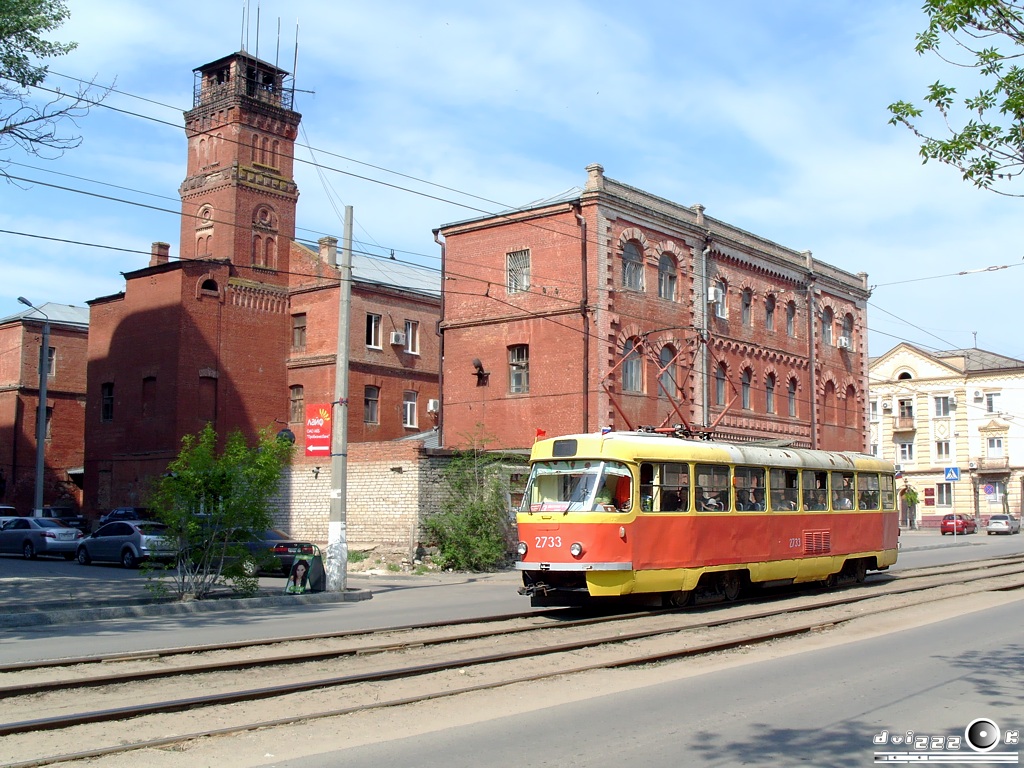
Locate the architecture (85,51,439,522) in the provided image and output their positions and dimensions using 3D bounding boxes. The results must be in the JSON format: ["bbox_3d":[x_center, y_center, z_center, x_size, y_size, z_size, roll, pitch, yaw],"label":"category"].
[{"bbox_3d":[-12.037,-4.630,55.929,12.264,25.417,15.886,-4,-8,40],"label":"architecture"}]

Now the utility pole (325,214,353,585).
[{"bbox_3d":[-3.876,0.262,23.851,0.420,8.902,0.420,-4,-8,40],"label":"utility pole"}]

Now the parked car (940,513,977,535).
[{"bbox_3d":[30.902,9.677,71.585,1.690,1.480,3.900,-5,-9,39],"label":"parked car"}]

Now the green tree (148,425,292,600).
[{"bbox_3d":[-6.229,2.755,22.200,2.900,3.700,2.700,2,-6,-16],"label":"green tree"}]

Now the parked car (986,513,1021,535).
[{"bbox_3d":[34.451,9.829,72.581,1.690,1.410,4.200,-5,-8,37],"label":"parked car"}]

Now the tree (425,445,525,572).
[{"bbox_3d":[-1.094,3.631,30.200,2.900,3.700,2.700,1,-6,0],"label":"tree"}]

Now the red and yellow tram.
[{"bbox_3d":[5.326,3.060,23.224,2.500,3.150,14.200,-6,-9,41],"label":"red and yellow tram"}]

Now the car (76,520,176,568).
[{"bbox_3d":[-12.721,5.266,34.527,4.340,1.490,1.840,-4,-7,38],"label":"car"}]

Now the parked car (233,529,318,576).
[{"bbox_3d":[-7.869,4.857,30.463,4.400,1.400,1.700,-5,-8,37],"label":"parked car"}]

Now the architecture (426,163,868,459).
[{"bbox_3d":[7.990,0.510,49.131,8.400,14.200,24.800,-6,-9,41],"label":"architecture"}]

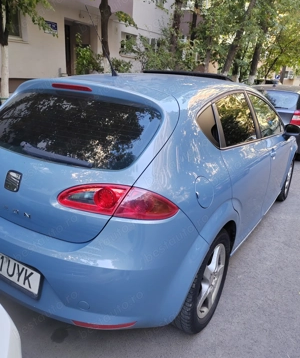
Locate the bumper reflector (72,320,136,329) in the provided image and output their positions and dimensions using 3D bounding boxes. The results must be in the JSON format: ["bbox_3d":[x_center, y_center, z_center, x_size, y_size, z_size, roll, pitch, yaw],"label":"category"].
[{"bbox_3d":[-0.205,0.647,1.399,0.280,0.037,0.055,4,18,2],"label":"bumper reflector"}]

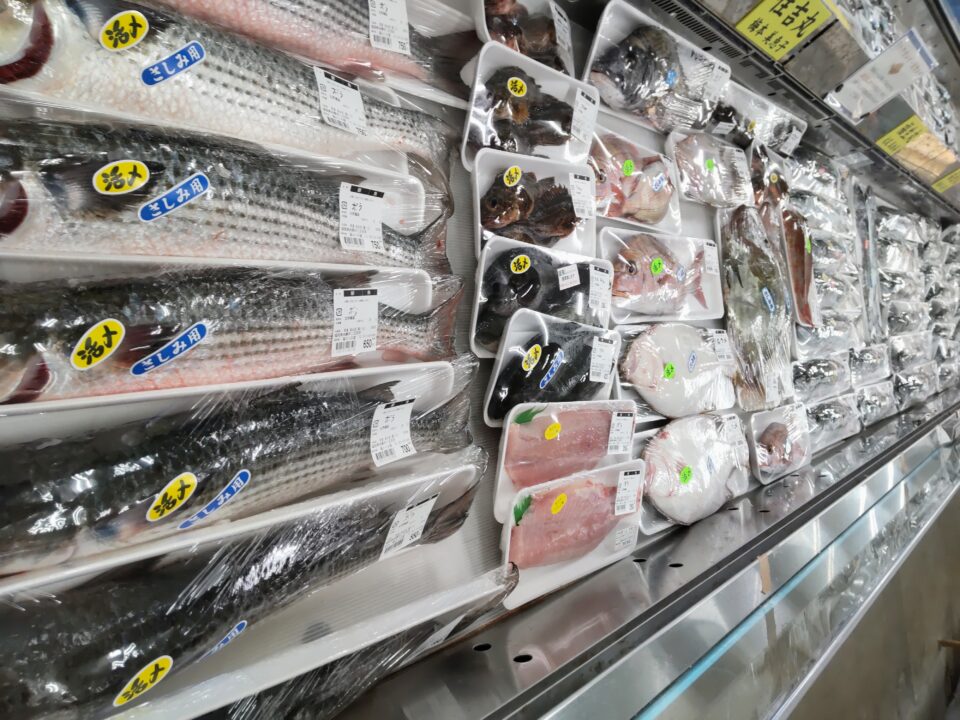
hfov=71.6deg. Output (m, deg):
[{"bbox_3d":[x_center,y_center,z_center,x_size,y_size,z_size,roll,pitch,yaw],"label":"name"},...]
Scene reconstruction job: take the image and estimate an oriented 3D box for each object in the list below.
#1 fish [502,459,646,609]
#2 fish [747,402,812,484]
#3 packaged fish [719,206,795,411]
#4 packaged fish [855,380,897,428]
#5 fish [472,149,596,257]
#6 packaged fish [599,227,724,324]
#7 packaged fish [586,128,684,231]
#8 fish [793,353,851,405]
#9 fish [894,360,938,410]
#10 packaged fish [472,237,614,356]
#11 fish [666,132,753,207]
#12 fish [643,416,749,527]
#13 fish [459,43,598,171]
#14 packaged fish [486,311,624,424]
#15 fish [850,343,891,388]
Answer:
[{"bbox_3d":[0.144,0.241,0.980,0.323,0.035,0.160,-3,100,-46],"label":"fish"},{"bbox_3d":[0.564,0.151,1.251,0.286,0.038,0.126,-3,84,-47],"label":"fish"},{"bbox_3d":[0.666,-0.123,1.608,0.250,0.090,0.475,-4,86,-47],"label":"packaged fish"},{"bbox_3d":[1.449,0.162,2.429,0.400,0.042,0.120,-4,86,-47],"label":"packaged fish"},{"bbox_3d":[0.081,-0.220,0.991,0.271,0.042,0.150,-10,107,-46],"label":"fish"},{"bbox_3d":[0.391,-0.165,1.341,0.465,0.052,0.169,-7,91,-47],"label":"packaged fish"},{"bbox_3d":[0.195,-0.228,0.878,0.266,0.041,0.111,-5,88,-48],"label":"packaged fish"},{"bbox_3d":[0.745,0.036,1.443,0.365,0.042,0.091,-5,91,-47],"label":"fish"},{"bbox_3d":[1.499,0.072,2.264,0.420,0.044,0.107,-4,89,-47],"label":"fish"},{"bbox_3d":[0.071,-0.061,0.715,0.232,0.042,0.114,-1,101,-48],"label":"packaged fish"},{"bbox_3d":[0.377,-0.303,1.077,0.299,0.045,0.102,-11,91,-47],"label":"fish"},{"bbox_3d":[0.436,0.205,1.319,0.420,0.060,0.180,-4,86,-47],"label":"fish"},{"bbox_3d":[0.076,-0.353,1.009,0.042,0.168,0.272,21,17,40],"label":"fish"},{"bbox_3d":[0.108,0.020,0.976,0.284,0.042,0.158,8,97,-49],"label":"packaged fish"},{"bbox_3d":[1.012,0.011,1.726,0.365,0.042,0.091,-5,92,-47],"label":"fish"}]

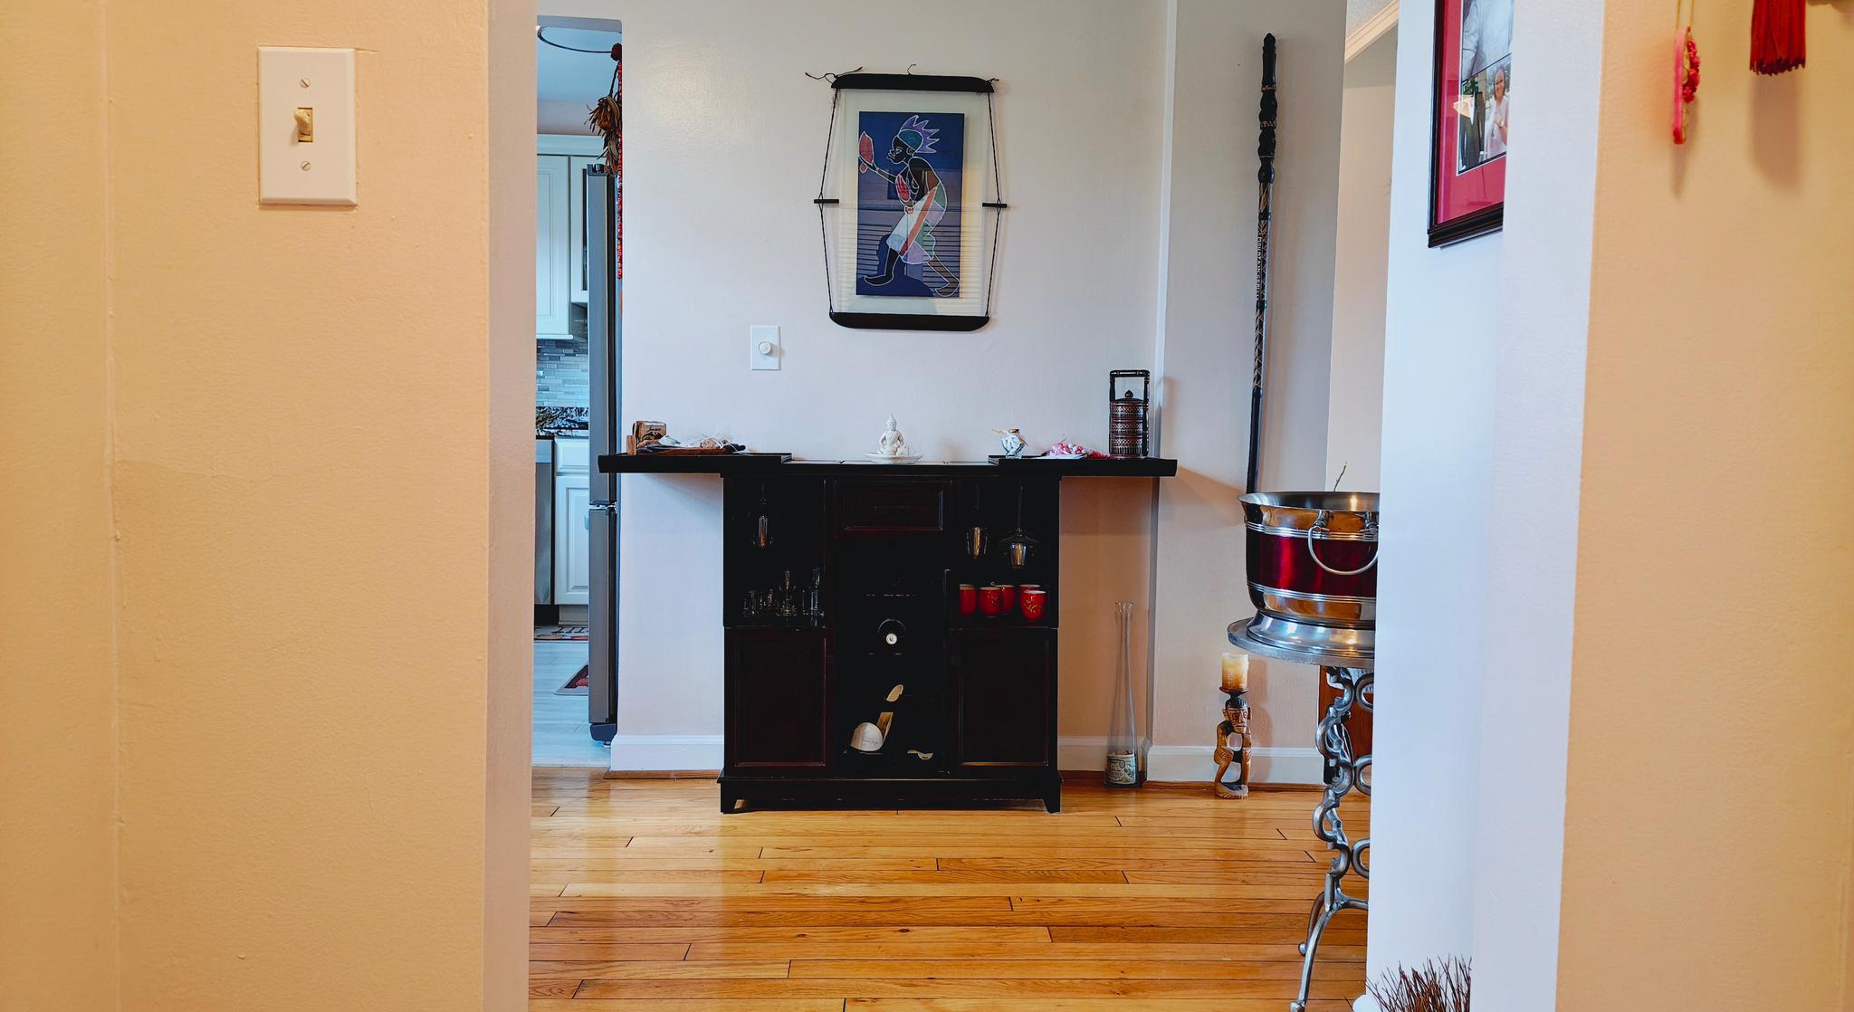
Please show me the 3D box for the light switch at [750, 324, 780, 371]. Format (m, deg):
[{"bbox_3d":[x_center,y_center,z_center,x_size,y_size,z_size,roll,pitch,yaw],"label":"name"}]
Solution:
[{"bbox_3d":[-0.439,-0.429,3.653,0.080,0.124,0.025,1,3,-2],"label":"light switch"}]

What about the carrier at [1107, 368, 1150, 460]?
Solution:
[{"bbox_3d":[0.532,-0.240,3.526,0.108,0.232,0.097,1,3,-2],"label":"carrier"}]

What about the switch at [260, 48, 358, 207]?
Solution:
[{"bbox_3d":[-0.453,-0.277,0.980,0.070,0.115,0.020,1,3,-2],"label":"switch"}]

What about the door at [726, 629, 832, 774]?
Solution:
[{"bbox_3d":[-0.374,0.493,3.387,0.270,0.365,0.022,1,3,-2],"label":"door"}]

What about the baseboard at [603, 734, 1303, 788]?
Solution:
[{"bbox_3d":[0.103,0.704,3.695,1.970,0.122,0.100,1,3,-2],"label":"baseboard"}]

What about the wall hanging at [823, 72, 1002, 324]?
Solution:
[{"bbox_3d":[-0.043,-0.826,3.645,0.510,0.685,0.025,1,3,-2],"label":"wall hanging"}]

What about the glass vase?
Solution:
[{"bbox_3d":[0.543,0.515,3.690,0.095,0.505,0.095,1,3,-2],"label":"glass vase"}]

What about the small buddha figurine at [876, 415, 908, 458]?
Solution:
[{"bbox_3d":[-0.086,-0.182,3.468,0.083,0.116,0.058,1,3,-2],"label":"small buddha figurine"}]

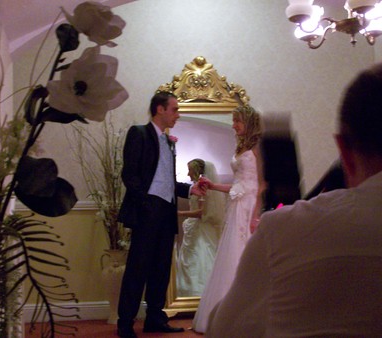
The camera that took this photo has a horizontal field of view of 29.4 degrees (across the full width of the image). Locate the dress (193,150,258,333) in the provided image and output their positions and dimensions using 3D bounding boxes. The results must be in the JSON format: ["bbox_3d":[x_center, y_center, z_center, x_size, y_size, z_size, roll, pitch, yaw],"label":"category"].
[{"bbox_3d":[0.396,0.540,5.500,0.780,1.370,0.680,0,-3,-20],"label":"dress"}]

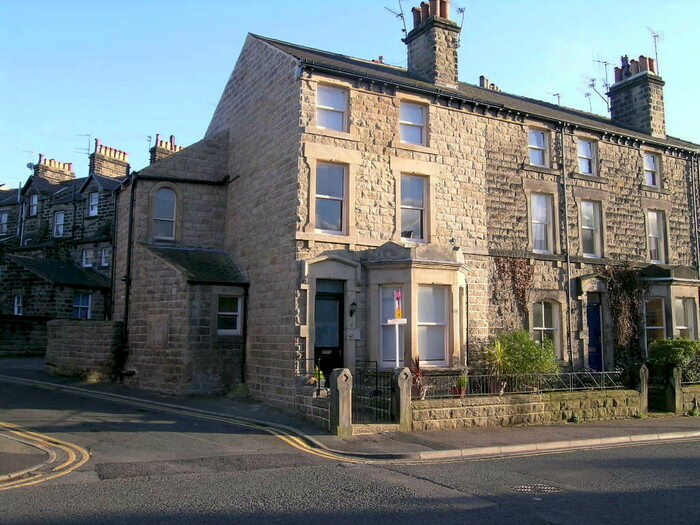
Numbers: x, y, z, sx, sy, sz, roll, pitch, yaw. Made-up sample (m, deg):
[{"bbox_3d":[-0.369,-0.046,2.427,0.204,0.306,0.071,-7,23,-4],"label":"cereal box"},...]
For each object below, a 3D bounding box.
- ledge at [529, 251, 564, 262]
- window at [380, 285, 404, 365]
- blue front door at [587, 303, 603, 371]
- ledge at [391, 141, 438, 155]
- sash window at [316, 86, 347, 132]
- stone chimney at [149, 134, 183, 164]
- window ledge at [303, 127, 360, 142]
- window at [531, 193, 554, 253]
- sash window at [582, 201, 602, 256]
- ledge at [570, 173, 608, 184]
[{"bbox_3d":[5.768,-0.160,18.426,1.340,0.173,0.203,4,-8,-26],"label":"ledge"},{"bbox_3d":[1.054,1.557,15.603,0.635,2.025,0.150,-3,-8,23],"label":"window"},{"bbox_3d":[7.508,2.339,19.470,0.860,2.150,0.080,4,-8,-27],"label":"blue front door"},{"bbox_3d":[1.731,-3.026,16.760,1.512,0.152,0.203,4,-8,-26],"label":"ledge"},{"bbox_3d":[-0.477,-3.844,15.905,0.903,1.157,0.132,4,-8,-26],"label":"sash window"},{"bbox_3d":[-11.391,-6.423,38.984,0.750,2.400,2.400,-3,-8,27],"label":"stone chimney"},{"bbox_3d":[-0.463,-3.211,15.850,1.512,0.175,0.220,4,-8,-27],"label":"window ledge"},{"bbox_3d":[5.749,-1.162,18.963,0.905,1.829,0.130,4,-8,-27],"label":"window"},{"bbox_3d":[7.579,-1.033,19.890,0.915,1.829,0.130,4,-8,-27],"label":"sash window"},{"bbox_3d":[7.591,-2.658,19.949,1.513,0.165,0.220,4,-8,-27],"label":"ledge"}]

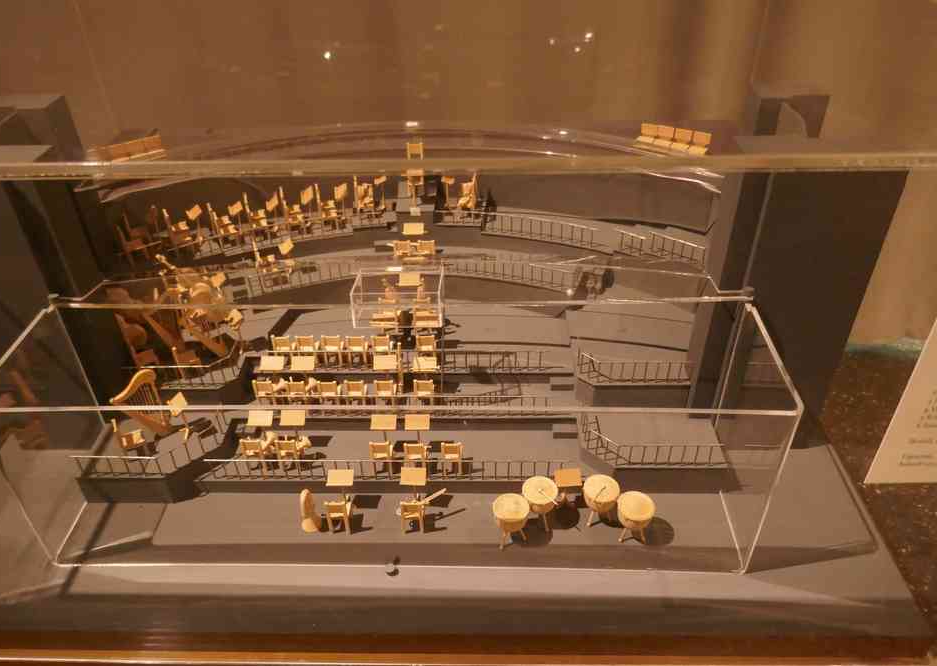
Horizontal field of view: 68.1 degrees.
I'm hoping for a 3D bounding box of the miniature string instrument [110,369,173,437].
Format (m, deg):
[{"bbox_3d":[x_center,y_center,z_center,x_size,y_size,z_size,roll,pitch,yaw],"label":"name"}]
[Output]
[{"bbox_3d":[-0.350,0.073,0.738,0.053,0.087,0.014,-15,38,-19],"label":"miniature string instrument"}]

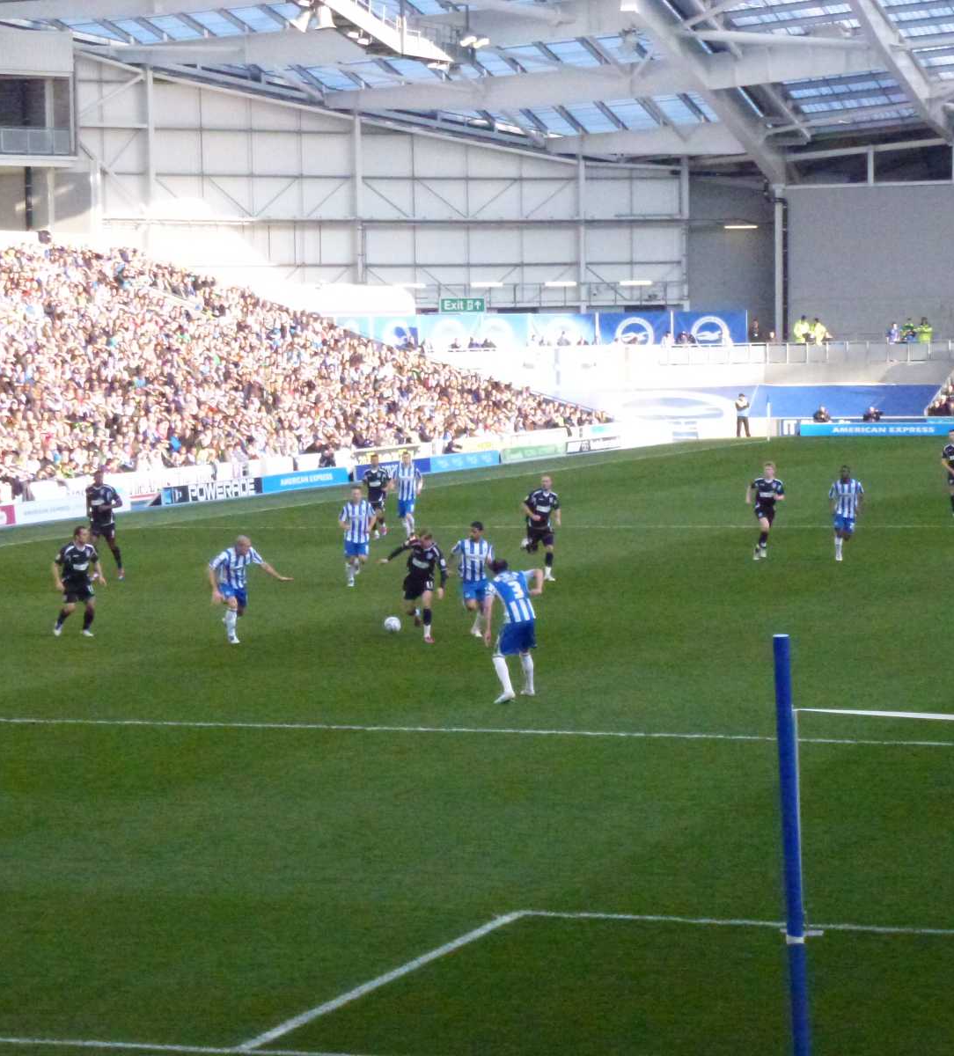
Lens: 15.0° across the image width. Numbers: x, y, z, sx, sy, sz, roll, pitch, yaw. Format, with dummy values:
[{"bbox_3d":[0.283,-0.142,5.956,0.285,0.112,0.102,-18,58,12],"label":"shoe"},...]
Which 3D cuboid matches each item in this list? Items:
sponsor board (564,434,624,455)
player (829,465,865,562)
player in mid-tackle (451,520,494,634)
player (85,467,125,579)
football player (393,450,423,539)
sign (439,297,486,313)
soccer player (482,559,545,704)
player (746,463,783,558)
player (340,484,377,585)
[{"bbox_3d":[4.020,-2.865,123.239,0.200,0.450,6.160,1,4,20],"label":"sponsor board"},{"bbox_3d":[6.672,-0.258,65.201,0.620,1.724,0.750,0,3,6],"label":"player"},{"bbox_3d":[-0.062,0.719,50.901,0.620,1.624,0.750,0,3,12],"label":"player in mid-tackle"},{"bbox_3d":[-6.568,-0.065,63.954,0.650,1.907,0.650,1,4,30],"label":"player"},{"bbox_3d":[-1.400,-0.677,74.316,0.610,1.807,0.650,-1,3,-5],"label":"football player"},{"bbox_3d":[-0.563,-8.975,146.000,1.860,0.630,0.100,0,3,0],"label":"sign"},{"bbox_3d":[0.428,1.208,42.082,0.700,1.662,0.680,-2,4,-30],"label":"soccer player"},{"bbox_3d":[5.261,-0.308,66.089,0.700,1.770,0.700,0,3,7],"label":"player"},{"bbox_3d":[-2.000,0.144,60.949,0.650,1.680,0.700,-1,3,0],"label":"player"}]

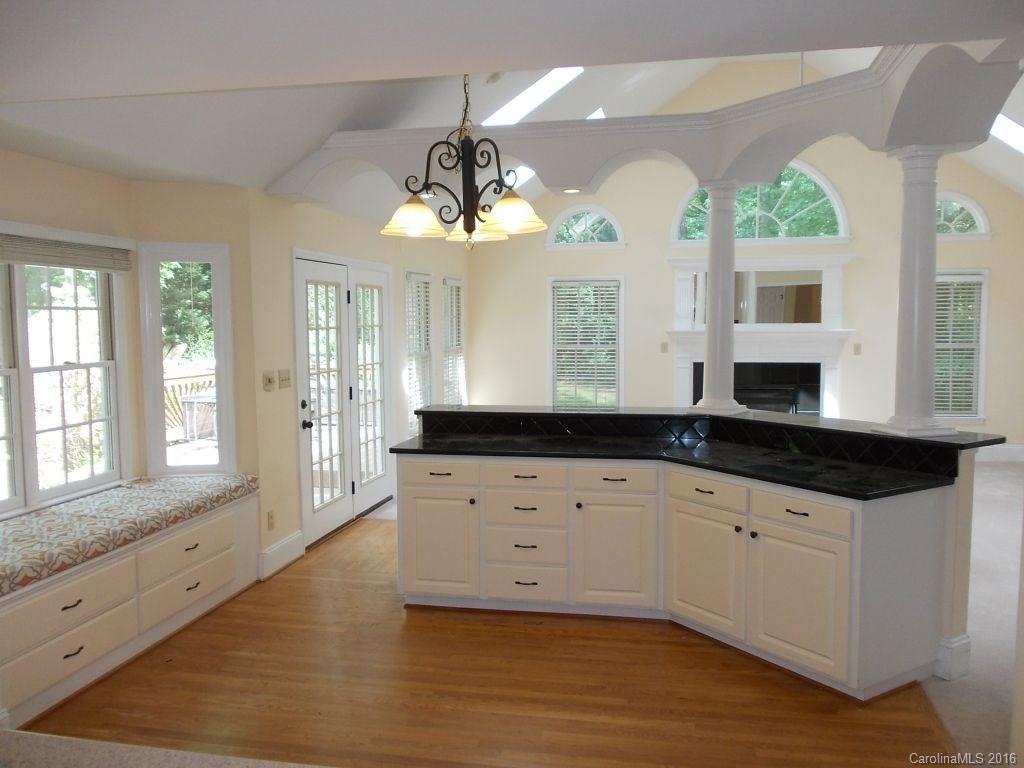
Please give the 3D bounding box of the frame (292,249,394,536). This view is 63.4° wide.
[{"bbox_3d":[-1.365,0.060,6.869,0.140,2.153,2.068,0,4,10],"label":"frame"}]

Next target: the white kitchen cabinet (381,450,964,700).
[{"bbox_3d":[0.683,0.834,4.429,2.810,0.876,1.165,2,6,26],"label":"white kitchen cabinet"}]

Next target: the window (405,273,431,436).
[{"bbox_3d":[-0.907,-0.311,8.152,0.080,1.550,0.790,1,5,12],"label":"window"}]

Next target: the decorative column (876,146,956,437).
[{"bbox_3d":[1.928,-0.430,3.929,0.275,1.330,0.275,-1,5,-10],"label":"decorative column"}]

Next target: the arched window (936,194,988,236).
[{"bbox_3d":[4.529,-1.773,8.698,0.890,0.460,0.080,1,5,12],"label":"arched window"}]

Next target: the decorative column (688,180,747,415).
[{"bbox_3d":[1.191,-0.495,4.771,0.275,1.325,0.275,3,6,35],"label":"decorative column"}]

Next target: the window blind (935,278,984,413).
[{"bbox_3d":[4.547,-0.414,8.825,0.790,1.480,0.060,1,5,12],"label":"window blind"}]

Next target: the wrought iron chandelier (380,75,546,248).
[{"bbox_3d":[-0.168,-0.784,2.919,0.580,0.620,0.580,0,4,10],"label":"wrought iron chandelier"}]

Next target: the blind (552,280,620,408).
[{"bbox_3d":[0.863,-0.453,9.623,0.790,1.480,0.060,1,5,12],"label":"blind"}]

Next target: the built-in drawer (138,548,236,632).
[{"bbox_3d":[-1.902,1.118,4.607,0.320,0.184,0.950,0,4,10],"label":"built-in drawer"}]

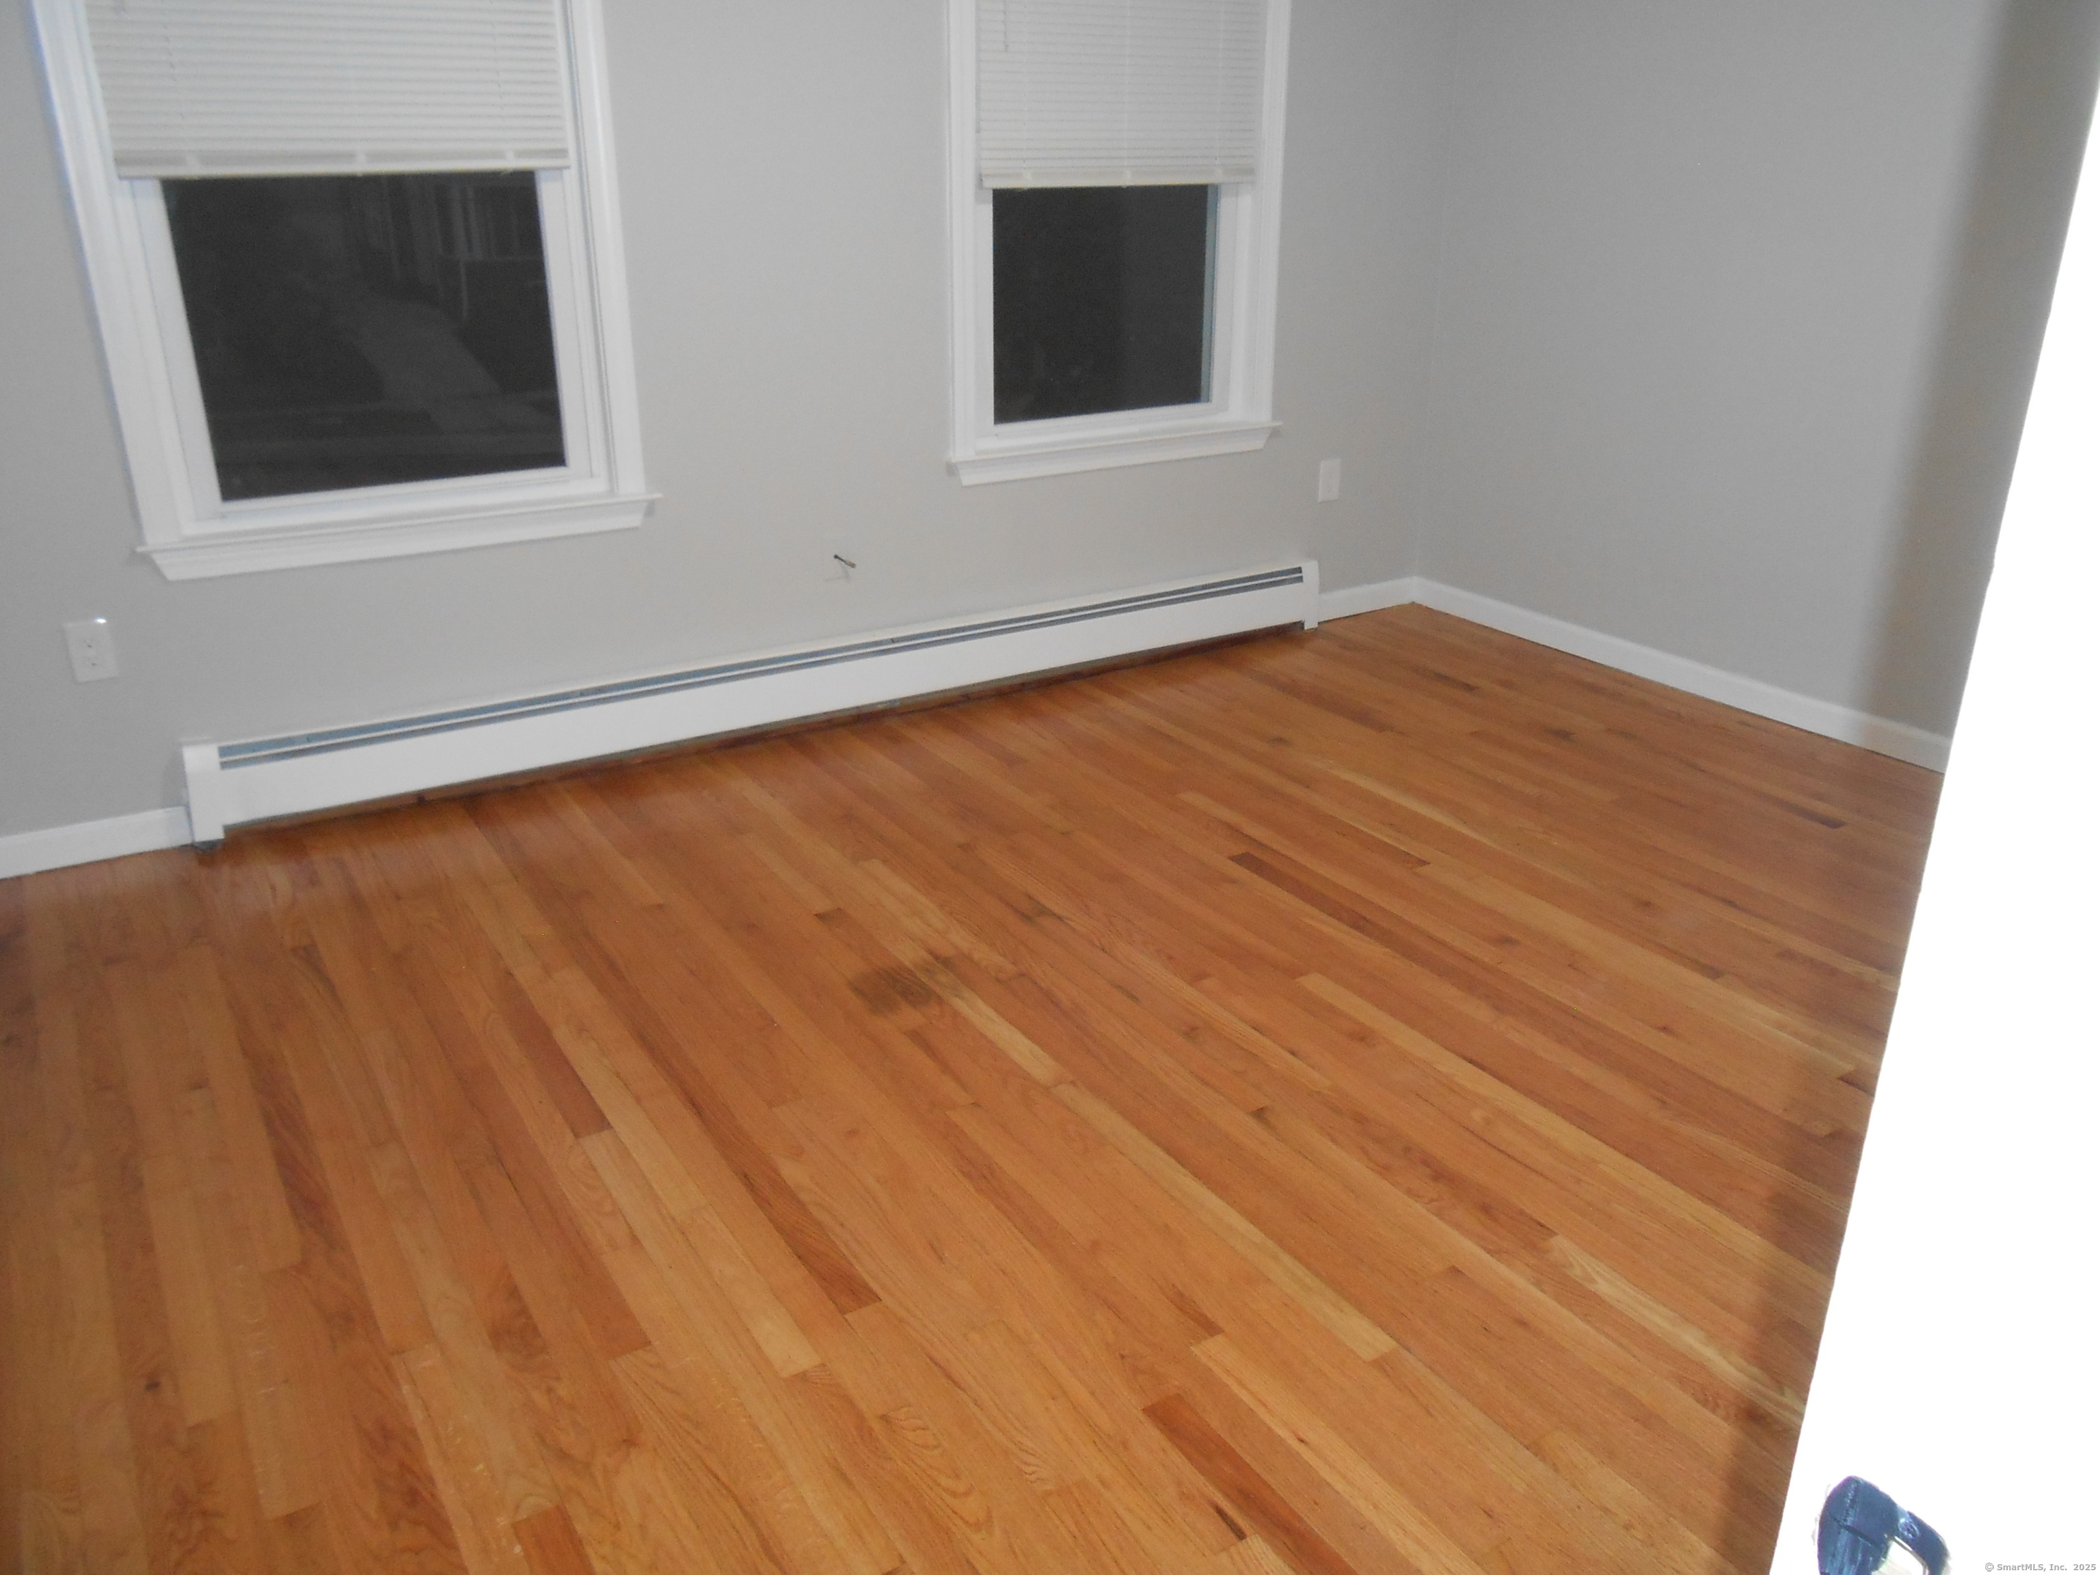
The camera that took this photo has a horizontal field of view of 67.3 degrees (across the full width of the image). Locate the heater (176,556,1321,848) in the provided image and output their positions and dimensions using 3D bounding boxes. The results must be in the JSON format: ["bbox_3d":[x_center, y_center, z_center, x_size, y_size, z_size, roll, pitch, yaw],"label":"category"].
[{"bbox_3d":[-0.500,-0.291,4.131,3.140,0.212,0.068,-13,26,-30],"label":"heater"}]

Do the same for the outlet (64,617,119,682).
[{"bbox_3d":[-1.923,-0.275,3.168,0.071,0.116,0.010,-13,26,-30],"label":"outlet"}]

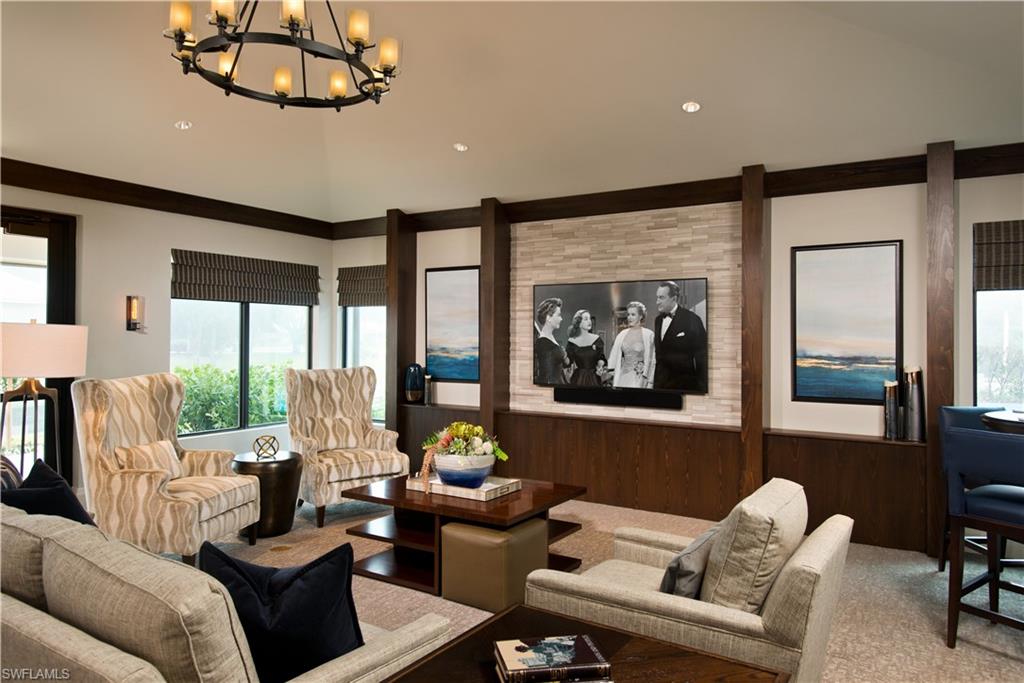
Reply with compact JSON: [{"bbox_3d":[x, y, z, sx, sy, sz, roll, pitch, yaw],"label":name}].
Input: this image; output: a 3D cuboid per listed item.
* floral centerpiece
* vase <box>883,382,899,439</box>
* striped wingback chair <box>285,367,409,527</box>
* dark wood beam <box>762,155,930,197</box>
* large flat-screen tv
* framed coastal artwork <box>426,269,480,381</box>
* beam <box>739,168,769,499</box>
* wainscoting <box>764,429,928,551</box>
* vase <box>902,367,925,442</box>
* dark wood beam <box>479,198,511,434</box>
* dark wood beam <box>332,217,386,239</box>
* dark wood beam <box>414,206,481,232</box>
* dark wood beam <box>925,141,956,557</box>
[{"bbox_3d":[-0.303,0.709,4.262,0.470,0.390,0.400,0,1,31],"label":"floral centerpiece"},{"bbox_3d":[2.647,0.474,4.760,0.098,0.405,0.098,0,1,31],"label":"vase"},{"bbox_3d":[-1.411,0.841,5.784,0.761,1.182,0.826,0,0,-37],"label":"striped wingback chair"},{"bbox_3d":[2.447,-1.198,5.031,1.059,0.178,0.166,0,0,32],"label":"dark wood beam"},{"bbox_3d":[0.922,-0.050,6.026,1.631,0.937,0.065,0,0,32],"label":"large flat-screen tv"},{"bbox_3d":[-0.599,-0.166,7.042,0.742,1.186,0.043,0,0,32],"label":"framed coastal artwork"},{"bbox_3d":[1.895,0.054,5.295,0.147,2.770,0.296,0,0,32],"label":"beam"},{"bbox_3d":[2.427,1.067,5.014,1.059,0.749,0.217,0,0,32],"label":"wainscoting"},{"bbox_3d":[2.811,0.436,4.768,0.150,0.518,0.150,0,0,32],"label":"vase"},{"bbox_3d":[-0.153,0.037,6.638,0.171,2.804,0.273,0,0,32],"label":"dark wood beam"},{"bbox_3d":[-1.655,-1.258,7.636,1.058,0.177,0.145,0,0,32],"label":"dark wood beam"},{"bbox_3d":[-0.600,-1.190,6.691,0.970,0.182,0.130,0,1,31],"label":"dark wood beam"},{"bbox_3d":[2.922,0.059,4.662,0.147,2.770,0.296,0,0,32],"label":"dark wood beam"}]

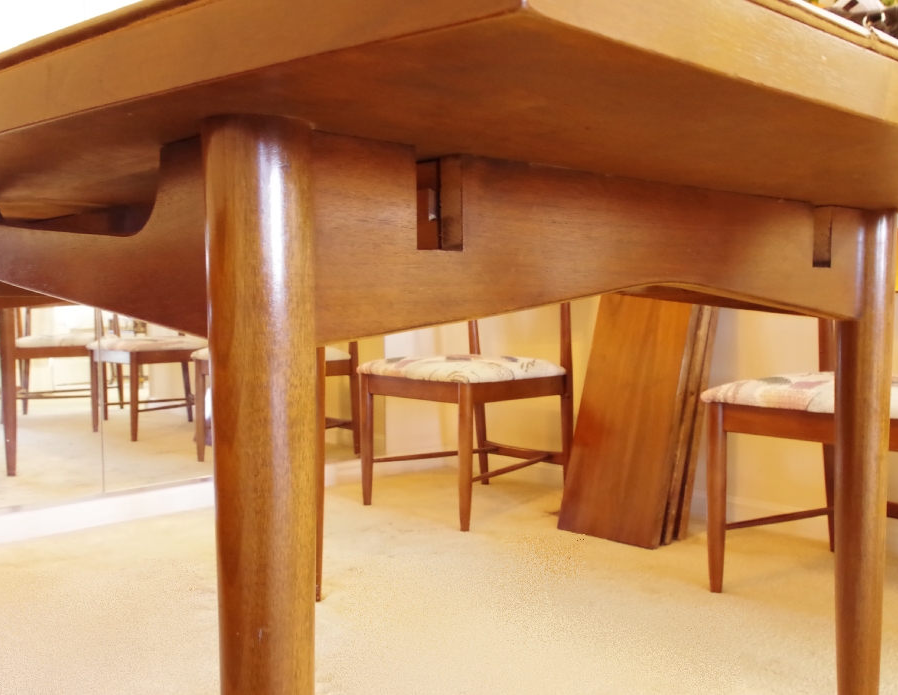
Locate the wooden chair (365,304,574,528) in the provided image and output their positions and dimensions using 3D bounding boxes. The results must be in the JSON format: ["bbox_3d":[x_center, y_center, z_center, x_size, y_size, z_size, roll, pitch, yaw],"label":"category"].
[{"bbox_3d":[0.078,0.095,2.561,0.565,0.830,0.480,-1,3,-45],"label":"wooden chair"}]

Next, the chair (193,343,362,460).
[{"bbox_3d":[-0.709,0.063,3.345,0.480,0.830,0.565,2,3,45],"label":"chair"}]

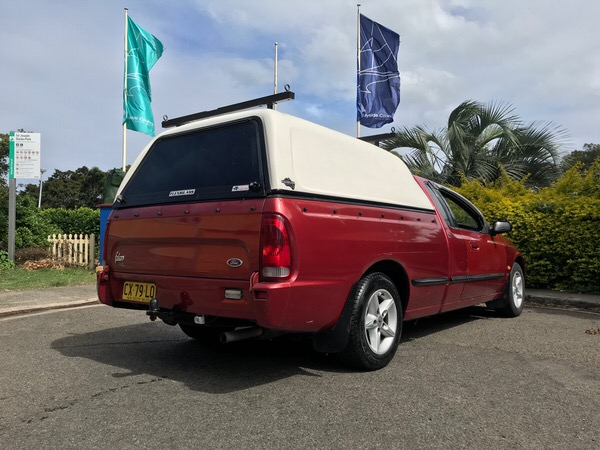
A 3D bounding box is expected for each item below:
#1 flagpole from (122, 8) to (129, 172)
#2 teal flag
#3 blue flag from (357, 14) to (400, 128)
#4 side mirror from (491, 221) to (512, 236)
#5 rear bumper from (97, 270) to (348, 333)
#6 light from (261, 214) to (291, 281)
[{"bbox_3d":[-4.414,-2.153,12.178,0.090,6.670,0.090,1,-2,-20],"label":"flagpole"},{"bbox_3d":[-3.992,-3.764,12.300,1.030,3.000,0.400,1,-2,-18],"label":"teal flag"},{"bbox_3d":[1.990,-3.890,12.300,1.120,2.880,0.400,0,-2,9],"label":"blue flag"},{"bbox_3d":[2.059,0.039,4.955,0.210,0.160,0.130,-1,-3,40],"label":"side mirror"},{"bbox_3d":[-0.636,0.468,3.237,1.840,0.330,0.680,-1,-3,40],"label":"rear bumper"},{"bbox_3d":[-0.123,0.120,2.546,0.150,0.350,0.120,-1,-3,40],"label":"light"}]

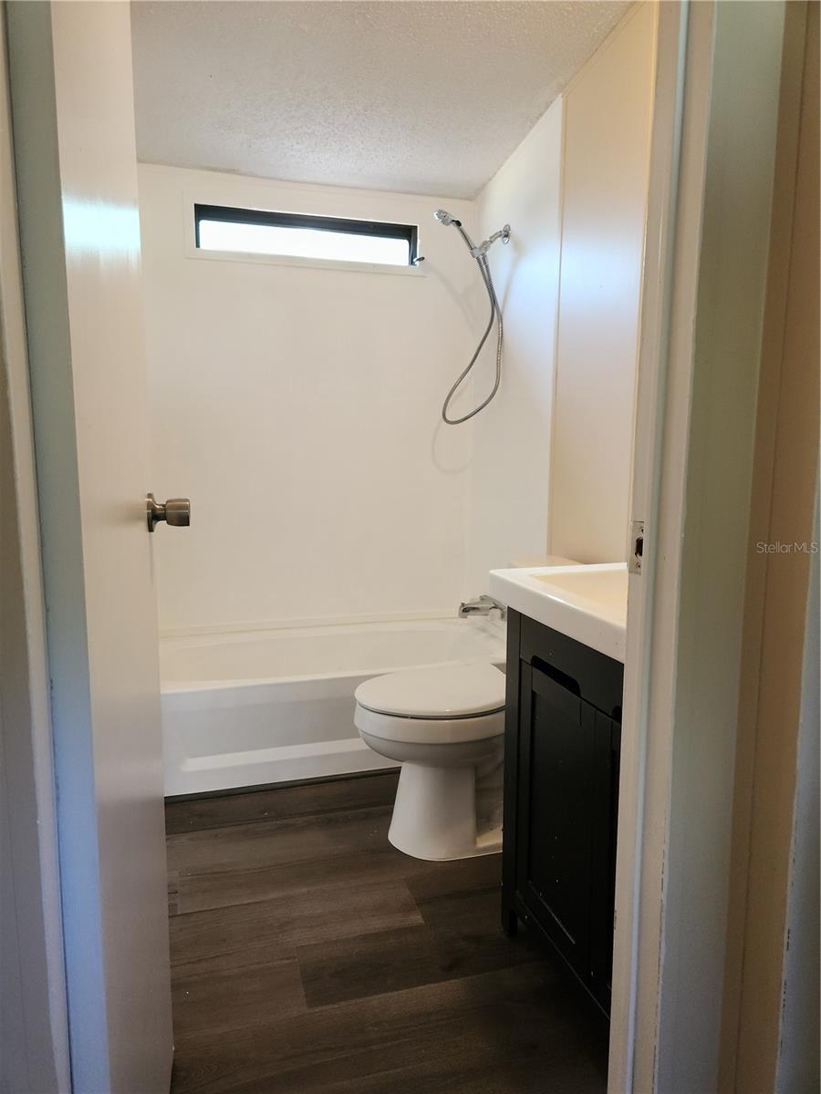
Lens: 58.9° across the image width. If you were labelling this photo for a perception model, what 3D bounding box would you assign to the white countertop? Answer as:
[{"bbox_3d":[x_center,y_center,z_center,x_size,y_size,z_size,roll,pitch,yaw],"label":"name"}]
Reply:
[{"bbox_3d":[0.567,0.129,1.322,0.568,0.060,0.796,-2,8,-16],"label":"white countertop"}]

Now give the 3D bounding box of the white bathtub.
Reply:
[{"bbox_3d":[-0.307,0.562,2.839,1.420,0.352,0.770,-2,8,-16],"label":"white bathtub"}]

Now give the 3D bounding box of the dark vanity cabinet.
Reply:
[{"bbox_3d":[0.578,0.544,1.380,0.538,0.774,0.761,-2,8,-16],"label":"dark vanity cabinet"}]

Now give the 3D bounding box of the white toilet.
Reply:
[{"bbox_3d":[0.205,0.457,2.092,0.740,0.760,0.460,-2,8,-16],"label":"white toilet"}]

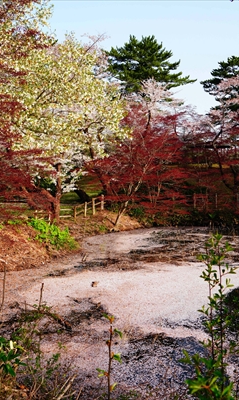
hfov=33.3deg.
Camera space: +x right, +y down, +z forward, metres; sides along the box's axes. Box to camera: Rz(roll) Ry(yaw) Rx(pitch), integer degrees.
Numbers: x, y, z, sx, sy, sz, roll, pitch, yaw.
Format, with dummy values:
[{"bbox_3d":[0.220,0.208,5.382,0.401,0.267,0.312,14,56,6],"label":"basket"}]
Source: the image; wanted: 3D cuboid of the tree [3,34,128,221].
[{"bbox_3d":[-2.407,-3.262,18.000,5.714,8.458,5.200,0,2,0],"label":"tree"}]

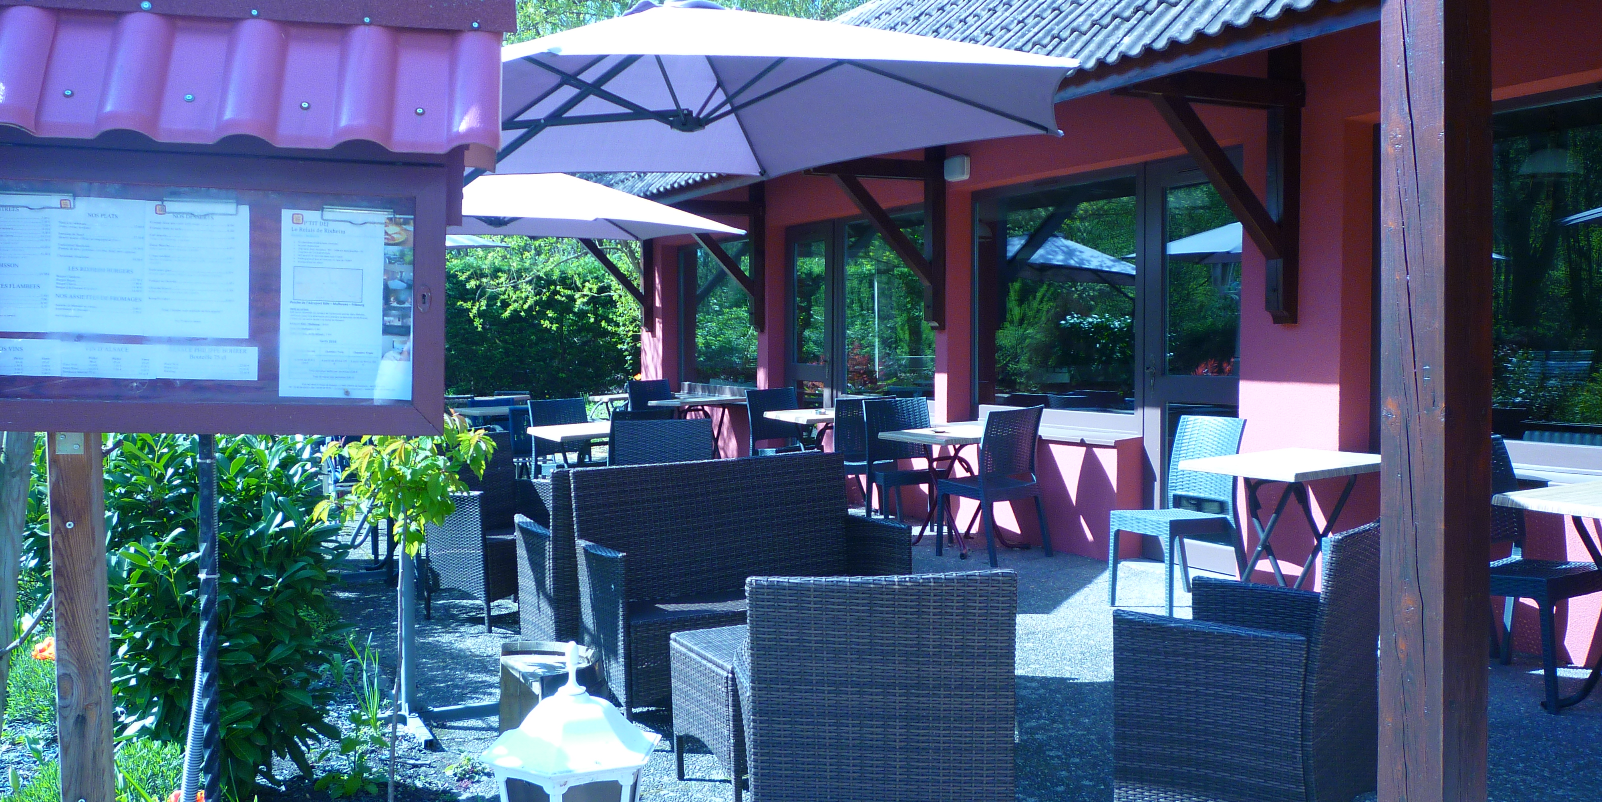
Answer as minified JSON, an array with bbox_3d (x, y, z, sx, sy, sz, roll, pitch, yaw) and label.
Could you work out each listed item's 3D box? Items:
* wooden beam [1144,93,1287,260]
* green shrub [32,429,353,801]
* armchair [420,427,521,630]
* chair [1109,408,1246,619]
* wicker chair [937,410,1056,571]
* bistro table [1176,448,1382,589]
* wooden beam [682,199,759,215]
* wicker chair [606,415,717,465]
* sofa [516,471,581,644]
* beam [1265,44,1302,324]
[{"bbox_3d":[1.938,-1.008,6.215,1.060,0.100,0.100,47,-19,-22],"label":"wooden beam"},{"bbox_3d":[-1.933,0.433,4.187,1.000,1.340,0.950,-2,3,-25],"label":"green shrub"},{"bbox_3d":[-1.425,0.597,6.313,0.572,0.825,0.560,1,3,39],"label":"armchair"},{"bbox_3d":[1.801,0.539,6.377,0.570,0.874,0.450,-2,3,-36],"label":"chair"},{"bbox_3d":[1.131,0.504,8.245,0.485,0.889,0.566,-3,4,-43],"label":"wicker chair"},{"bbox_3d":[2.485,0.653,6.725,1.141,0.737,0.657,-2,3,-38],"label":"bistro table"},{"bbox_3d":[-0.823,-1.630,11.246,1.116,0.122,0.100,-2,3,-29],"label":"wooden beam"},{"bbox_3d":[-0.752,0.564,7.307,0.606,0.858,0.606,0,3,-2],"label":"wicker chair"},{"bbox_3d":[-0.473,0.625,5.061,1.120,0.825,0.530,-1,3,-27],"label":"sofa"},{"bbox_3d":[2.352,-1.071,6.537,0.106,1.393,0.105,-2,3,-29],"label":"beam"}]

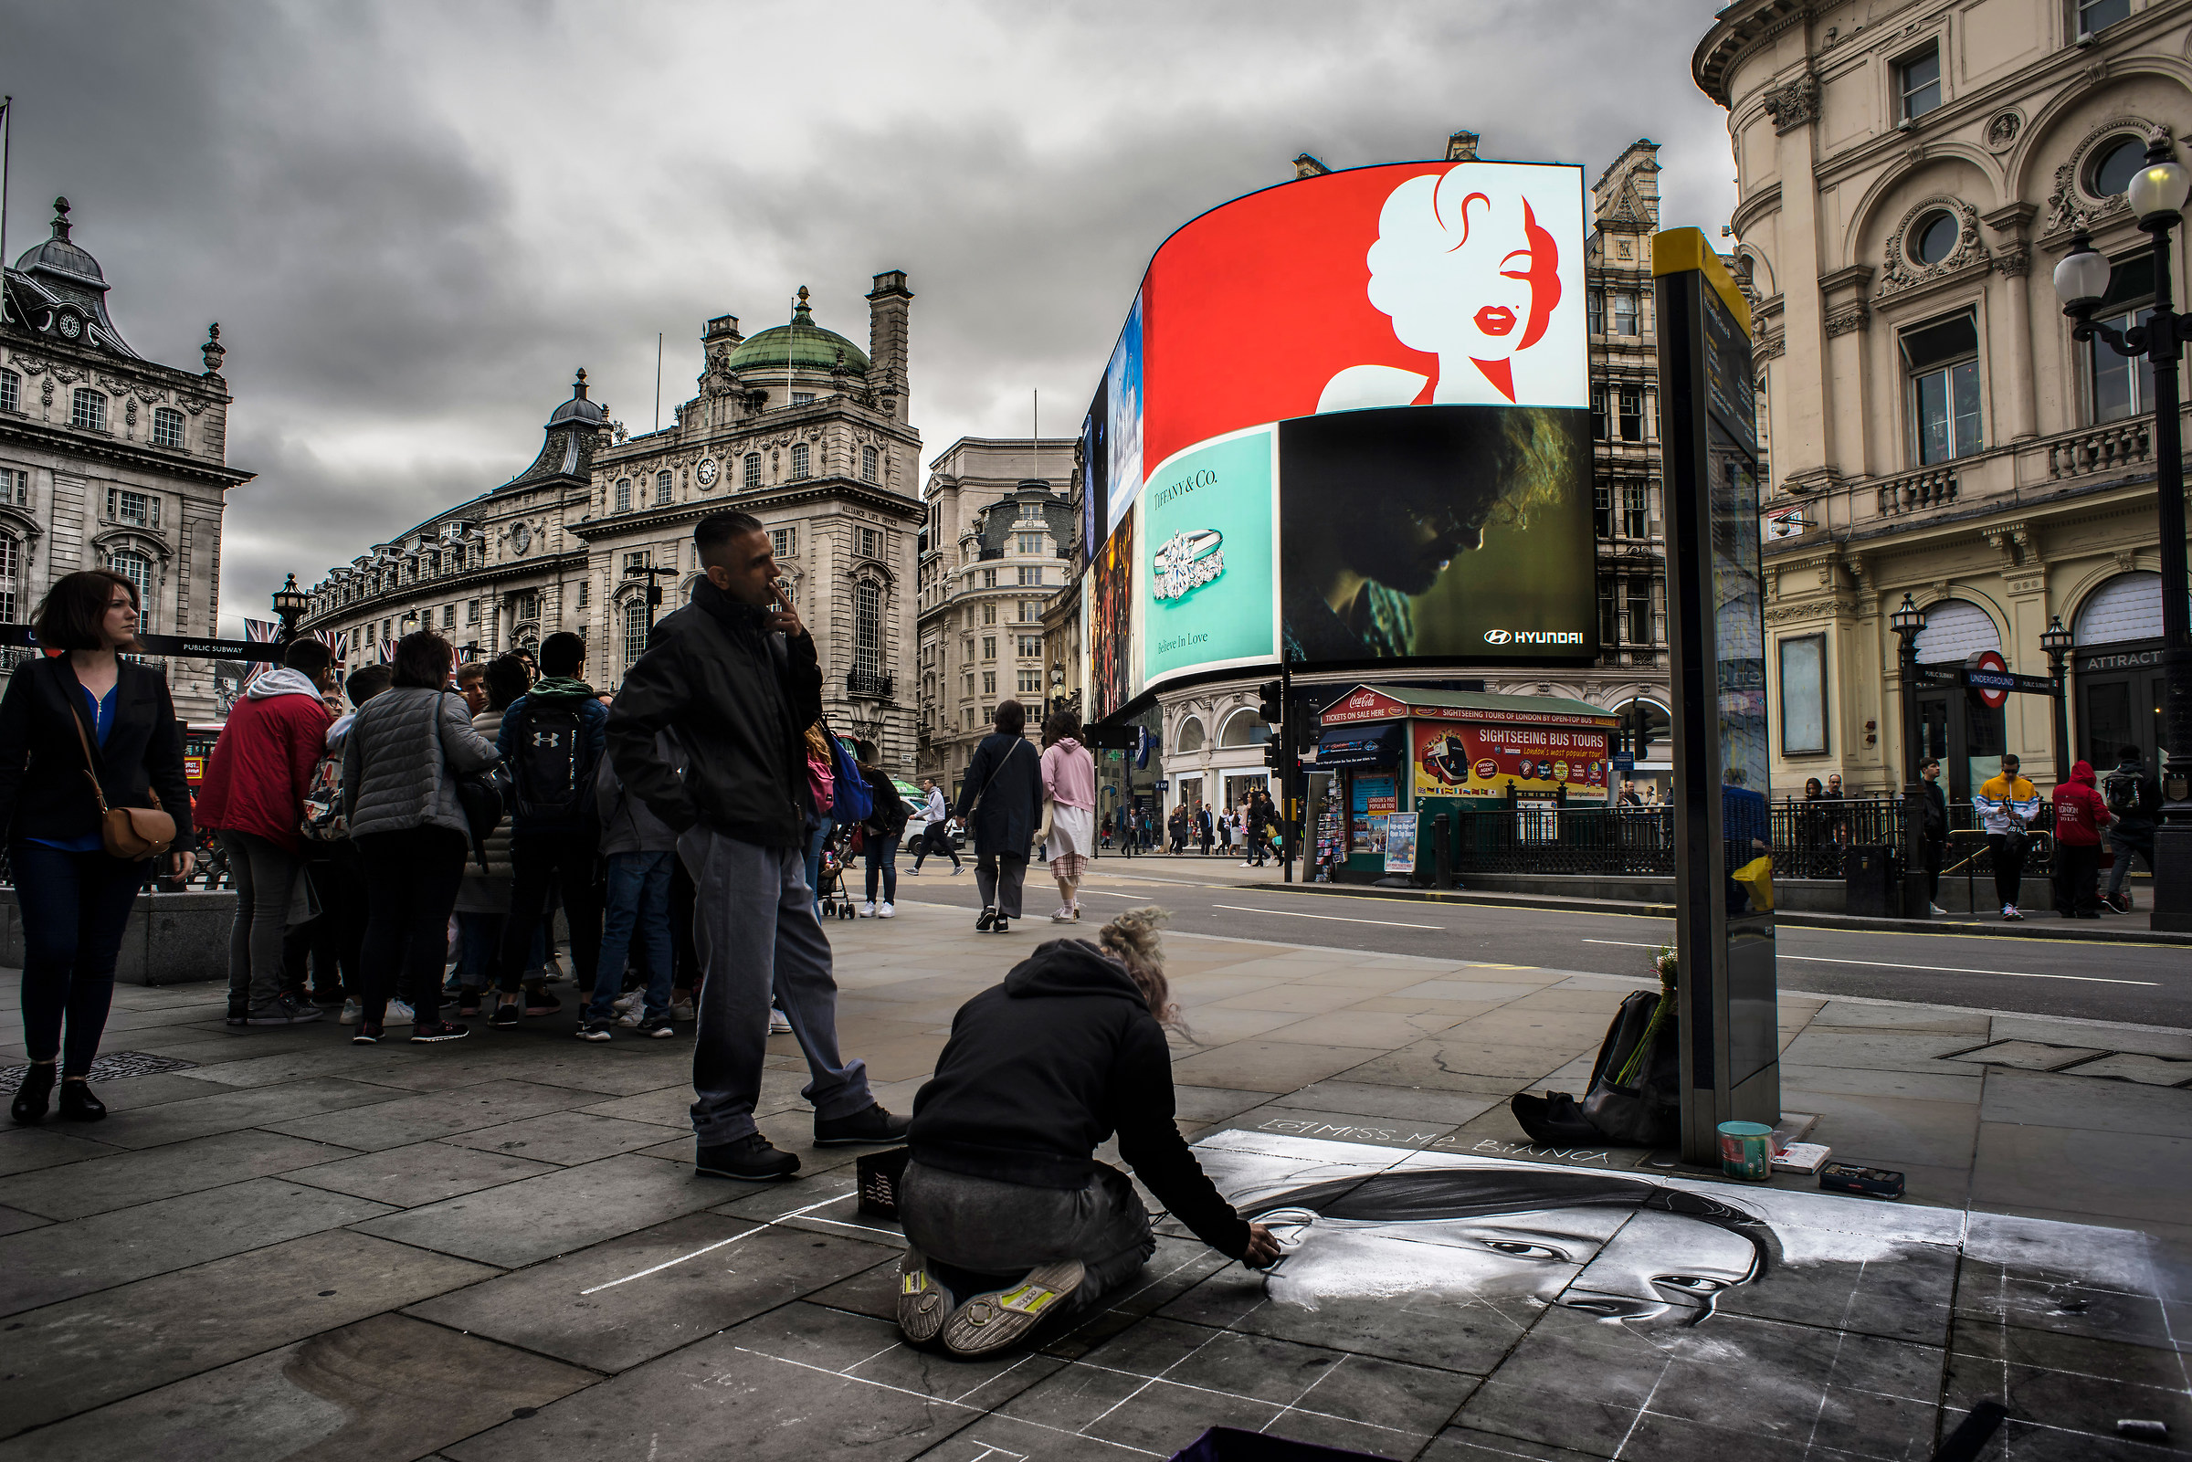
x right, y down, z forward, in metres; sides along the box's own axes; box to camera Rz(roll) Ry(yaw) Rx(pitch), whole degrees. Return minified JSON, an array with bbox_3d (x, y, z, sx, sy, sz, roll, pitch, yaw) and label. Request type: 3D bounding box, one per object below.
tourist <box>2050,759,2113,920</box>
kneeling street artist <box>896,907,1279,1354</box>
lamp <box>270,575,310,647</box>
[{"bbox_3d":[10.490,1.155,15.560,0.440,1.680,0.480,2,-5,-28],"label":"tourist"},{"bbox_3d":[-0.020,0.687,2.722,0.550,0.710,0.760,-2,-5,28],"label":"kneeling street artist"},{"bbox_3d":[-8.214,0.096,14.774,0.350,3.420,0.350,0,-4,0],"label":"lamp"}]

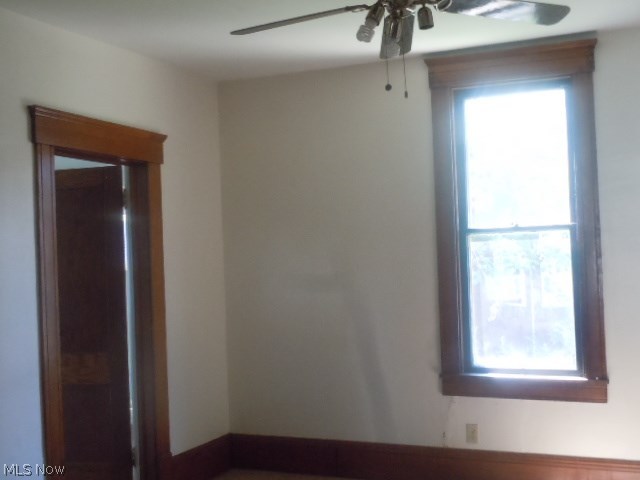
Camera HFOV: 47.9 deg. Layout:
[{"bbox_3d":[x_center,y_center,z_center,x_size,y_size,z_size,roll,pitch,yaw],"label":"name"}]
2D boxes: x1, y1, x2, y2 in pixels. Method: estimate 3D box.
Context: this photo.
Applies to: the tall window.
[{"bbox_3d":[1.148,-0.088,4.254,0.980,2.050,0.120,-2,-1,21],"label":"tall window"}]

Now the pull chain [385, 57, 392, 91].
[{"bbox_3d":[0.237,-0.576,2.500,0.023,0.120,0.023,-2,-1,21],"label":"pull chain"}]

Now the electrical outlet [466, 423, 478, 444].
[{"bbox_3d":[0.919,1.170,4.345,0.071,0.115,0.008,-2,-1,21],"label":"electrical outlet"}]

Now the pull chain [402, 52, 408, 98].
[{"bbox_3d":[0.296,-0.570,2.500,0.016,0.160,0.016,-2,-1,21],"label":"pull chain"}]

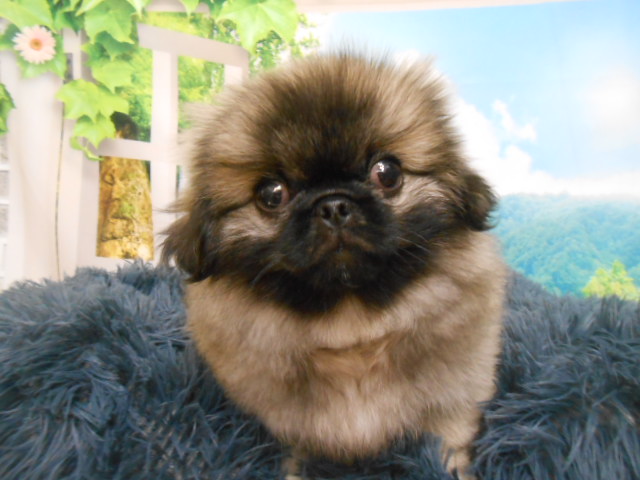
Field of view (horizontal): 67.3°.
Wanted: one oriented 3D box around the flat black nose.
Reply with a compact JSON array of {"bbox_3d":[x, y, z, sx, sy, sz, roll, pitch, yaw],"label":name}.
[{"bbox_3d":[0.007,-0.014,0.240,0.018,0.016,0.011,-9,-3,-1],"label":"flat black nose"}]

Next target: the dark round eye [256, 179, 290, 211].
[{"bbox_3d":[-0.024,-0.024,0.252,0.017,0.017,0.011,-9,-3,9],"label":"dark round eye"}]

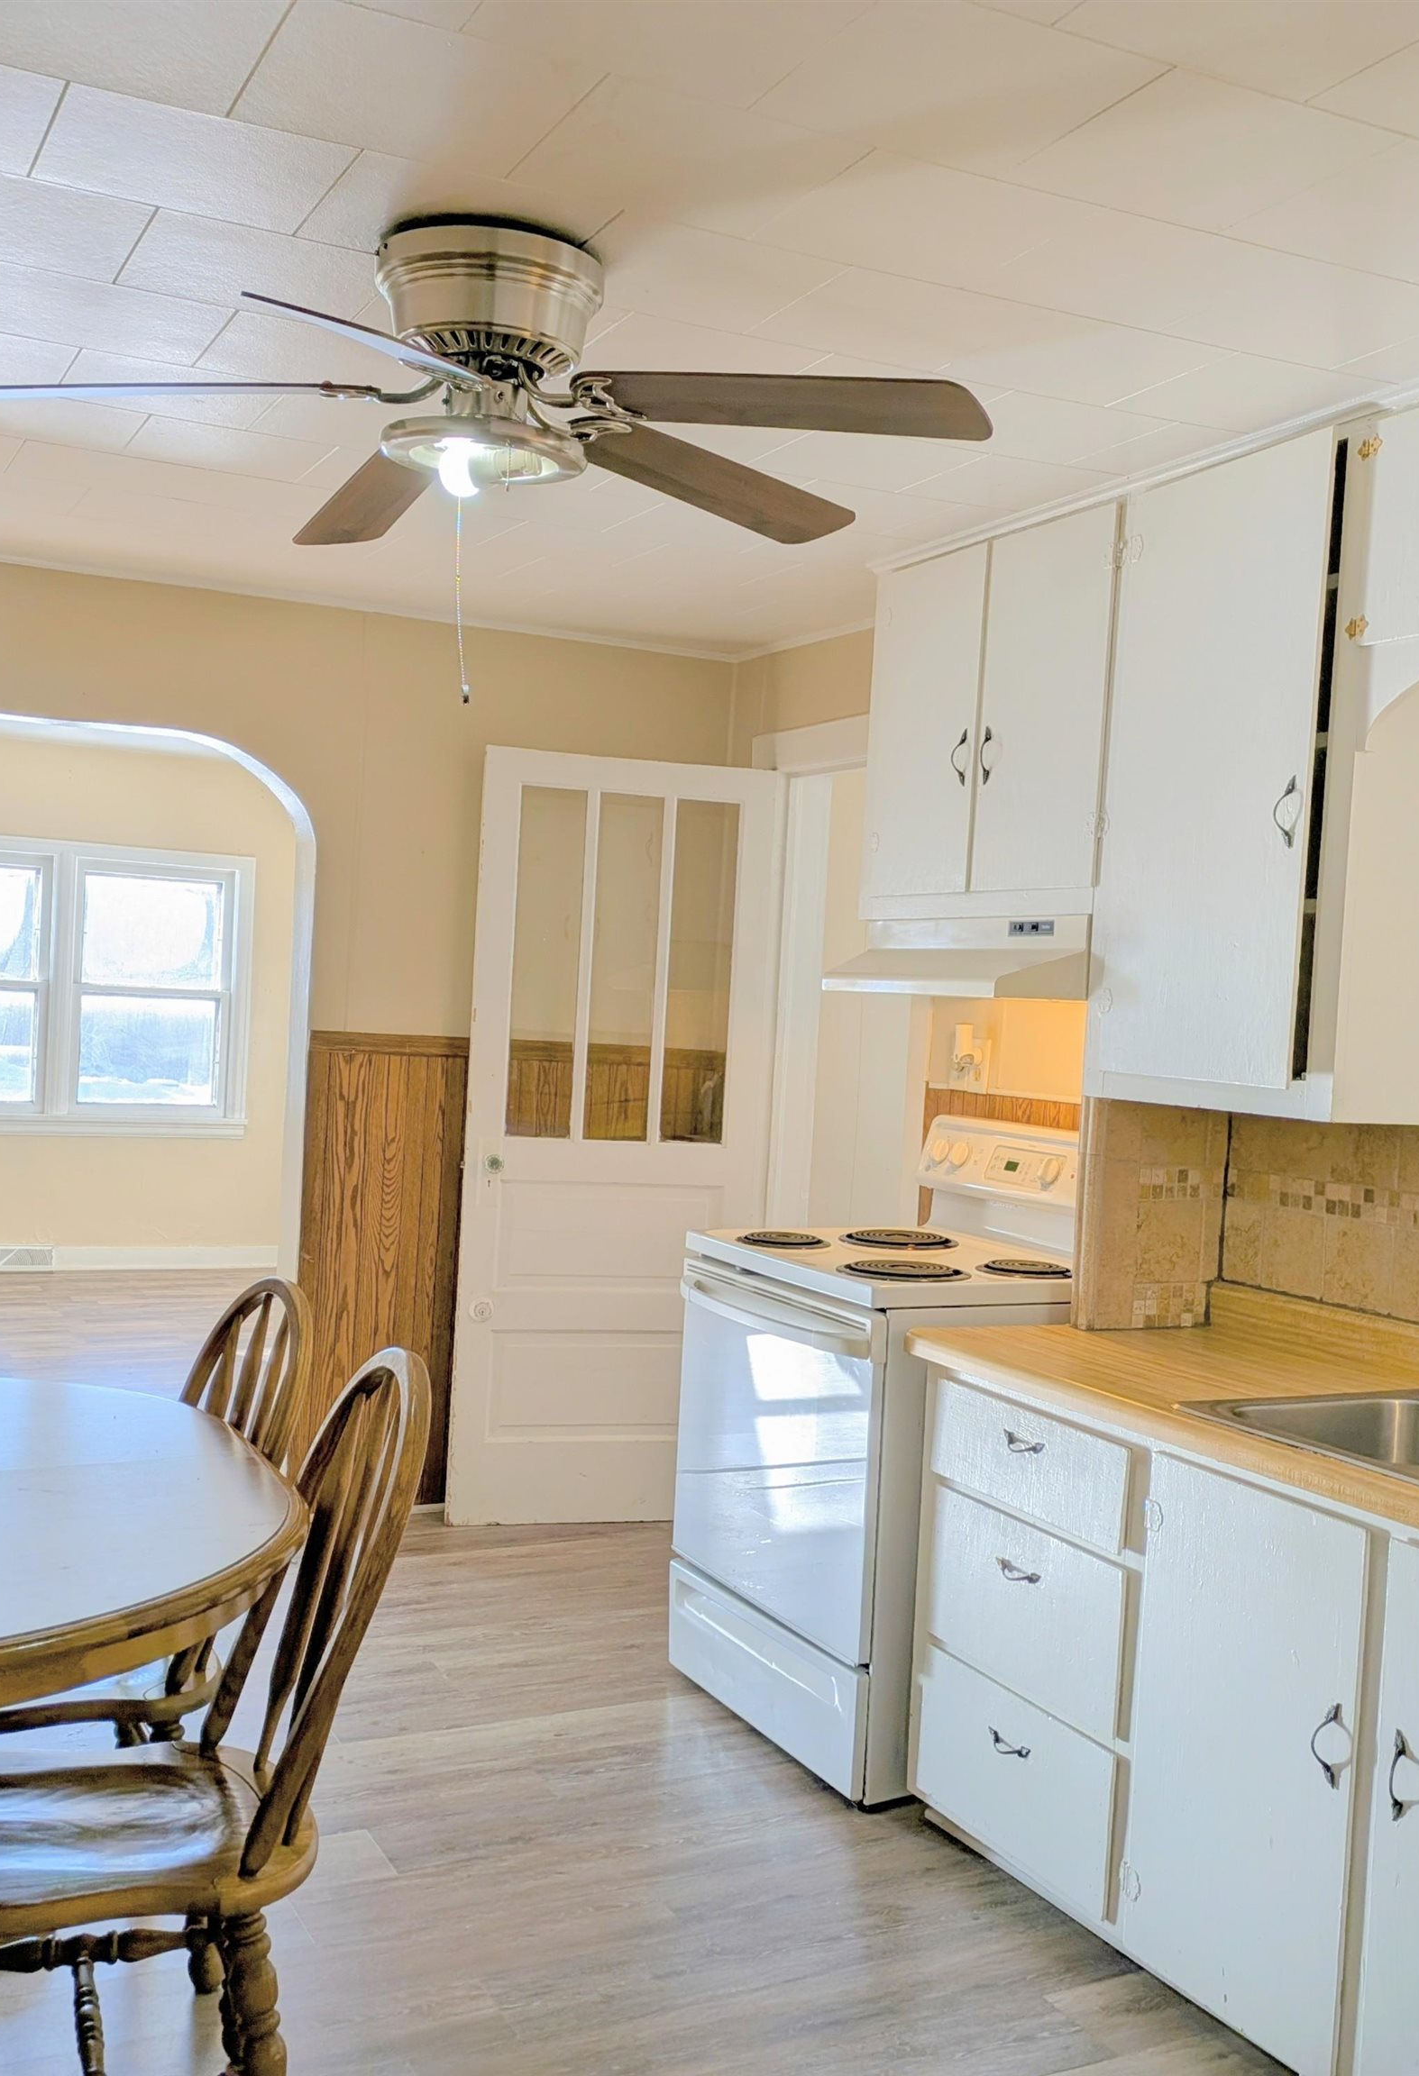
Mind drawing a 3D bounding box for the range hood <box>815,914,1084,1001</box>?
[{"bbox_3d":[0.601,-0.159,3.922,0.489,0.159,0.756,2,2,-28],"label":"range hood"}]

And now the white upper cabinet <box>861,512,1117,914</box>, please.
[{"bbox_3d":[0.684,-0.626,3.958,0.340,0.776,0.808,2,2,-28],"label":"white upper cabinet"}]

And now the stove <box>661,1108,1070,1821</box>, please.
[{"bbox_3d":[0.400,0.786,3.913,0.700,1.205,0.750,2,2,-28],"label":"stove"}]

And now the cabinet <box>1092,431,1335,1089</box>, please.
[{"bbox_3d":[1.000,-0.436,3.347,0.340,1.097,0.585,2,2,-28],"label":"cabinet"}]

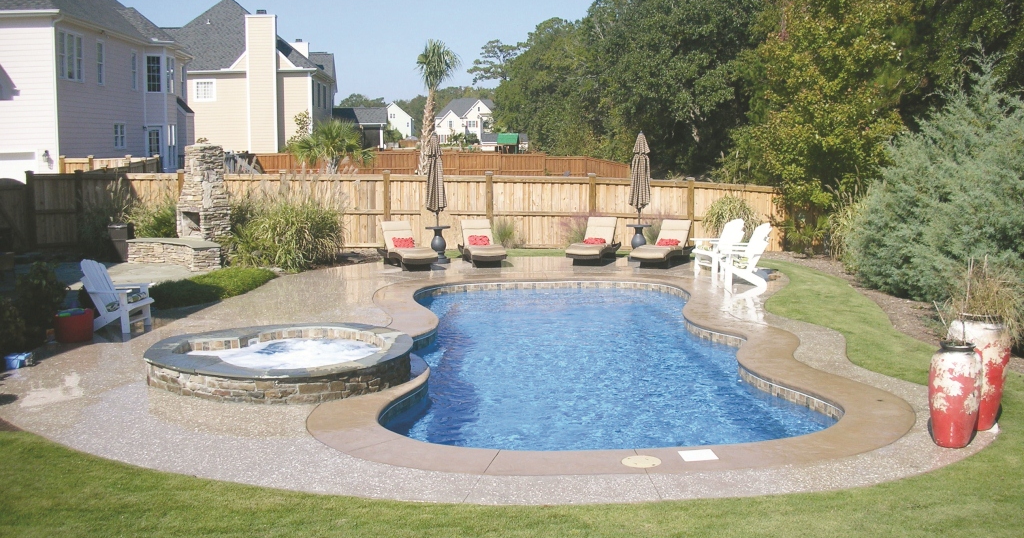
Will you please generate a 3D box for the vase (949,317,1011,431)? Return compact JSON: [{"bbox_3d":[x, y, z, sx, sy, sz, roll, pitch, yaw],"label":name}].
[{"bbox_3d":[3.899,0.868,8.694,0.520,0.930,0.520,-1,7,0],"label":"vase"}]

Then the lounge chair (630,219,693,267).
[{"bbox_3d":[3.184,-0.526,21.566,0.710,0.910,2.030,4,8,27],"label":"lounge chair"}]

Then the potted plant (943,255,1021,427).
[{"bbox_3d":[4.320,0.667,9.510,0.720,1.580,0.720,0,7,0],"label":"potted plant"}]

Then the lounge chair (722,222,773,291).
[{"bbox_3d":[3.788,-0.183,16.605,0.870,0.980,0.730,-2,7,-10],"label":"lounge chair"}]

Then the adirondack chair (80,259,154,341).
[{"bbox_3d":[-5.307,0.327,13.795,0.850,0.950,0.730,1,7,10],"label":"adirondack chair"}]

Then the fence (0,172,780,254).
[{"bbox_3d":[-2.780,-1.379,24.622,18.400,1.832,0.160,0,7,-1],"label":"fence"}]

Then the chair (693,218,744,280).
[{"bbox_3d":[3.697,-0.351,18.196,0.870,0.970,0.730,-3,7,-18],"label":"chair"}]

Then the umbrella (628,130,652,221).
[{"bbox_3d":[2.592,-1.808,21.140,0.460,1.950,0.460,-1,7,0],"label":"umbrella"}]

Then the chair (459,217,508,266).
[{"bbox_3d":[-0.630,-0.531,20.889,0.700,0.840,1.950,-2,7,-11],"label":"chair"}]

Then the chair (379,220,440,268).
[{"bbox_3d":[-2.055,-0.462,20.442,0.700,0.840,1.950,-3,7,-21],"label":"chair"}]

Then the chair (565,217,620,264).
[{"bbox_3d":[1.766,-0.598,22.131,0.710,0.910,2.030,2,8,17],"label":"chair"}]

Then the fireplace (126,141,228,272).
[{"bbox_3d":[-6.623,-1.315,21.159,2.400,2.450,1.430,5,9,41],"label":"fireplace"}]

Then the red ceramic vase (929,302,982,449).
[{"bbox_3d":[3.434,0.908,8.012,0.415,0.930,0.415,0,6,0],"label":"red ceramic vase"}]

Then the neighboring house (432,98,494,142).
[{"bbox_3d":[-9.201,-30.881,219.000,13.400,10.100,11.000,0,7,4],"label":"neighboring house"}]

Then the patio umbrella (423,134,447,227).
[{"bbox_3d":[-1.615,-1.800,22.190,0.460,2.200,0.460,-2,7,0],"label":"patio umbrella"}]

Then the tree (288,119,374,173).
[{"bbox_3d":[-5.726,-3.123,32.868,2.650,3.213,2.650,0,7,0],"label":"tree"}]

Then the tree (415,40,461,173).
[{"bbox_3d":[-2.540,-4.865,35.671,1.568,5.964,1.568,0,7,0],"label":"tree"}]

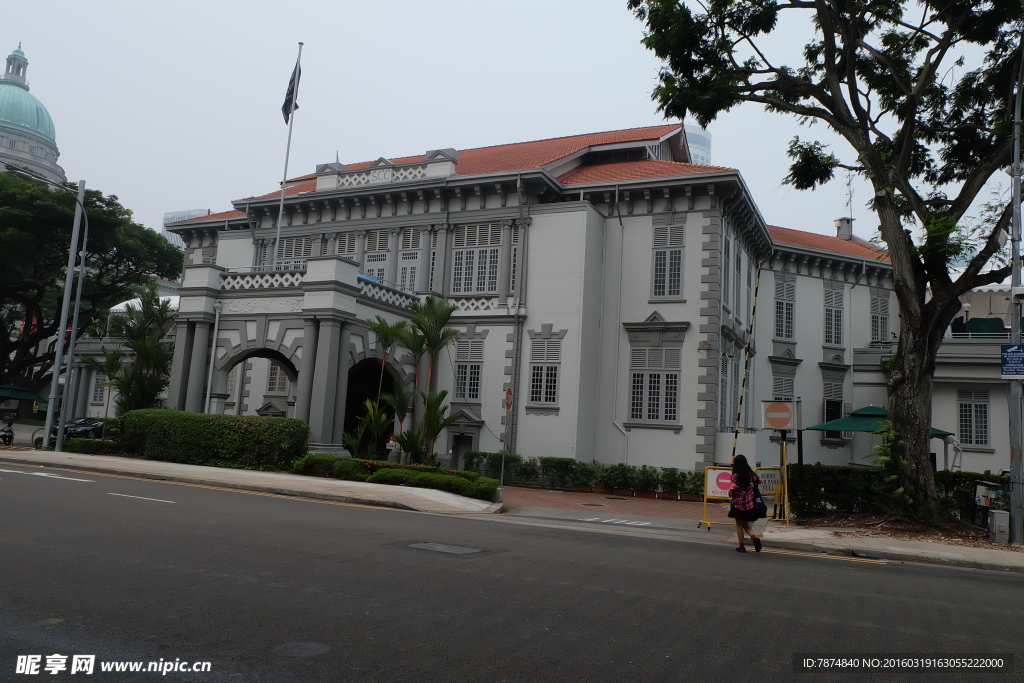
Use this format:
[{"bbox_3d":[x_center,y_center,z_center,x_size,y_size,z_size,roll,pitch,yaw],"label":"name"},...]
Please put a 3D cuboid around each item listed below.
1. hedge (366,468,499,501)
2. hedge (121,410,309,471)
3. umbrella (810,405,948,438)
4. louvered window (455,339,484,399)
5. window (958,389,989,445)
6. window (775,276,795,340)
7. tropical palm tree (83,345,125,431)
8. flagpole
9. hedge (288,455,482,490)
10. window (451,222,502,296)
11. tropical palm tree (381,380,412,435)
[{"bbox_3d":[-2.026,3.690,19.472,4.600,0.470,1.100,-3,-10,41],"label":"hedge"},{"bbox_3d":[-10.249,3.395,25.760,7.400,1.680,1.400,0,-8,26],"label":"hedge"},{"bbox_3d":[10.539,3.403,21.292,3.550,3.000,3.550,0,-8,26],"label":"umbrella"},{"bbox_3d":[-1.792,1.205,30.430,1.307,2.640,0.200,0,-8,25],"label":"louvered window"},{"bbox_3d":[20.936,3.490,33.527,1.246,2.588,0.200,0,-8,25],"label":"window"},{"bbox_3d":[15.015,-1.654,40.633,1.350,3.150,0.150,6,-7,-19],"label":"window"},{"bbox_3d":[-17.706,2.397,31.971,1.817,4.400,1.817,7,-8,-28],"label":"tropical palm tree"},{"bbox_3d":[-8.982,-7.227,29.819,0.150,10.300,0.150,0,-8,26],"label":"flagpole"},{"bbox_3d":[-3.796,3.949,22.339,6.900,0.580,1.800,0,-8,26],"label":"hedge"},{"bbox_3d":[-1.512,-3.517,31.327,2.345,3.090,0.200,0,-8,25],"label":"window"},{"bbox_3d":[-3.504,2.562,22.834,0.950,2.700,0.950,3,-7,0],"label":"tropical palm tree"}]

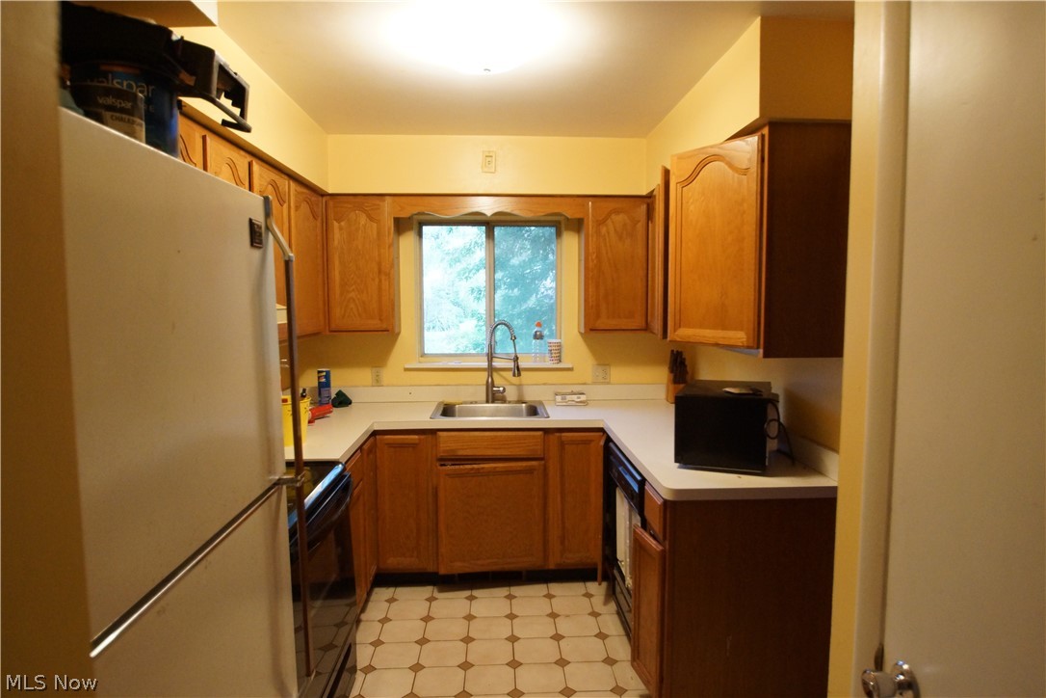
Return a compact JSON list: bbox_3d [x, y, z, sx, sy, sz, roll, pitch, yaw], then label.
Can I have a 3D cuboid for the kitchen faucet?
[{"bbox_3d":[-0.126,0.078,3.300,0.250,0.515,0.090,4,6,38],"label":"kitchen faucet"}]

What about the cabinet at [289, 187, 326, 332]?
[{"bbox_3d":[-1.228,-0.434,2.788,0.335,0.755,0.560,0,5,-3],"label":"cabinet"}]

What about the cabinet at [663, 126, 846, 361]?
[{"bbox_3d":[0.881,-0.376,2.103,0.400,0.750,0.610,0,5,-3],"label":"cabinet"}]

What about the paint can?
[{"bbox_3d":[-0.784,-0.447,1.094,0.175,0.200,0.175,0,5,-3],"label":"paint can"}]

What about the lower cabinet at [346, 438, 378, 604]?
[{"bbox_3d":[-1.064,0.885,2.543,0.585,0.850,0.700,0,5,-3],"label":"lower cabinet"}]

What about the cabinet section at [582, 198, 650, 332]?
[{"bbox_3d":[0.551,-0.489,3.382,0.383,0.776,0.313,0,5,-3],"label":"cabinet section"}]

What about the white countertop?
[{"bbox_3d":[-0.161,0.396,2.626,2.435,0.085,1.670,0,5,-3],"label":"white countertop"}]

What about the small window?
[{"bbox_3d":[-0.206,-0.362,3.410,0.865,0.855,0.070,0,5,-3],"label":"small window"}]

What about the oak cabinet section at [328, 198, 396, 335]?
[{"bbox_3d":[-0.919,-0.475,3.204,0.370,0.750,0.280,0,5,-3],"label":"oak cabinet section"}]

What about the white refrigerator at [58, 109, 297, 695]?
[{"bbox_3d":[-0.918,0.578,1.010,0.690,1.806,0.730,0,5,-3],"label":"white refrigerator"}]

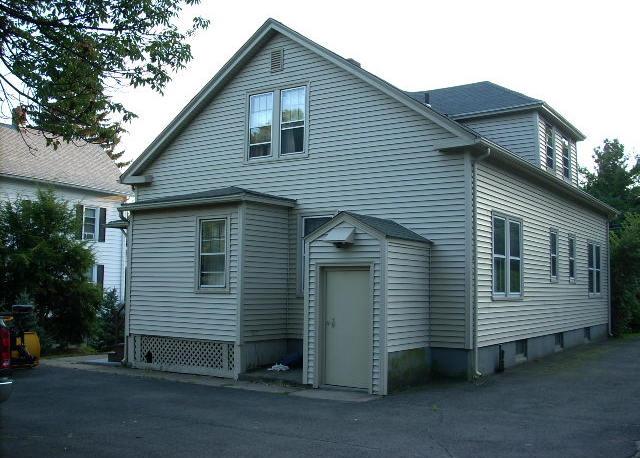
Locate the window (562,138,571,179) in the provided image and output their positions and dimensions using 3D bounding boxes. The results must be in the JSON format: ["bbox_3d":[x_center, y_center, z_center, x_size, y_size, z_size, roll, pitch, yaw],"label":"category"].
[{"bbox_3d":[6.514,-1.868,18.089,0.093,1.084,0.796,-2,-6,33],"label":"window"}]

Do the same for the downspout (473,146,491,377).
[{"bbox_3d":[2.842,0.548,12.012,0.292,4.011,0.089,-2,-6,33],"label":"downspout"}]

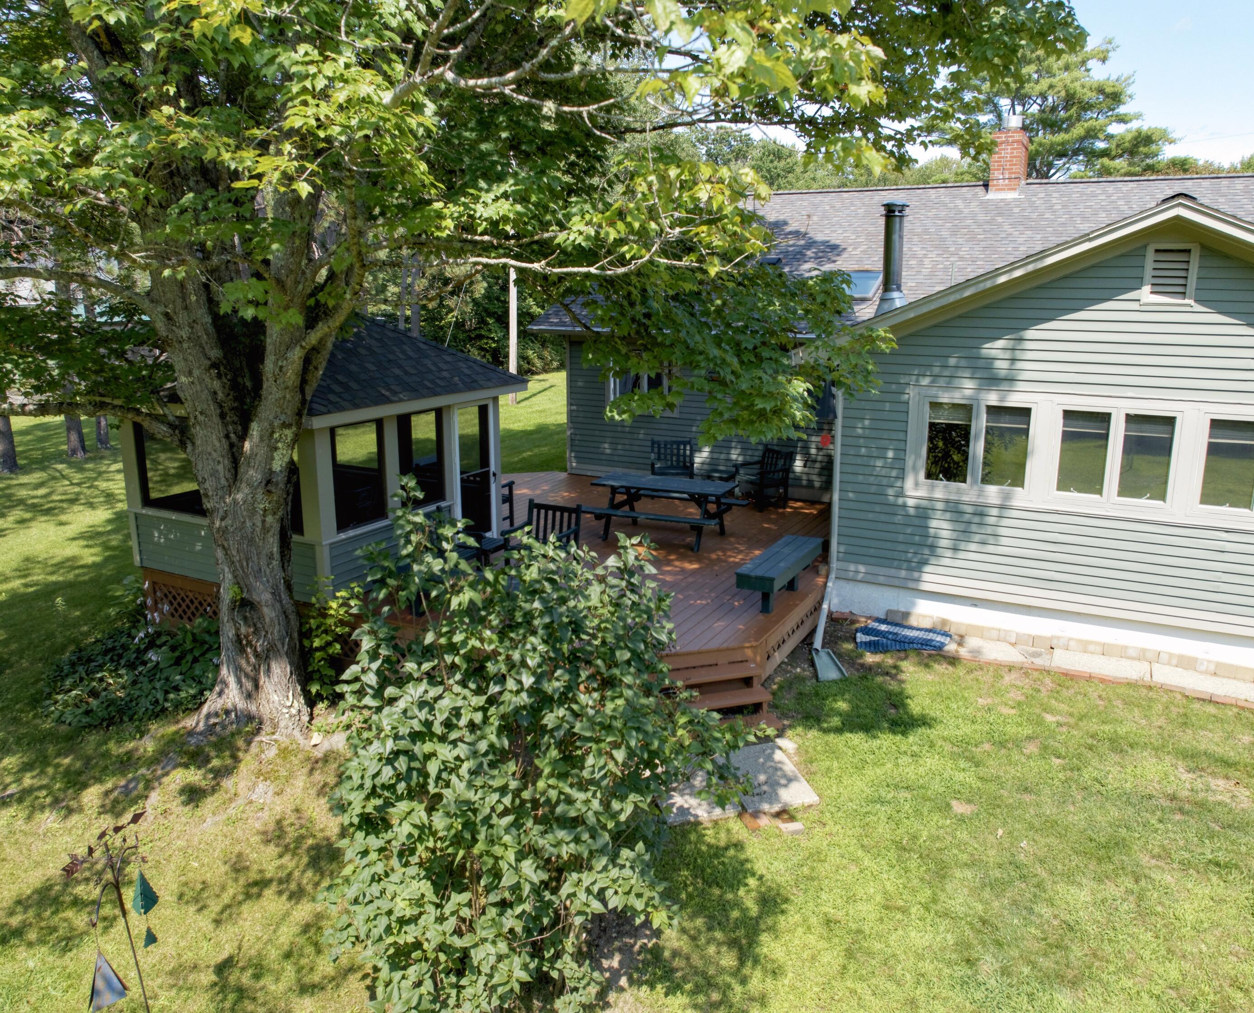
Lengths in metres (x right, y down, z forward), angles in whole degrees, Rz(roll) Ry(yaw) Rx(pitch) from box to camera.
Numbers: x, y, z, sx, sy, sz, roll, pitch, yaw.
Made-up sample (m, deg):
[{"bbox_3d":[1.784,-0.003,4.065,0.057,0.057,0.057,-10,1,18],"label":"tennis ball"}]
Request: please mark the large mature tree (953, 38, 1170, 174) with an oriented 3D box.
[{"bbox_3d":[17.615,-12.421,39.769,9.500,14.300,9.500,6,14,22],"label":"large mature tree"}]

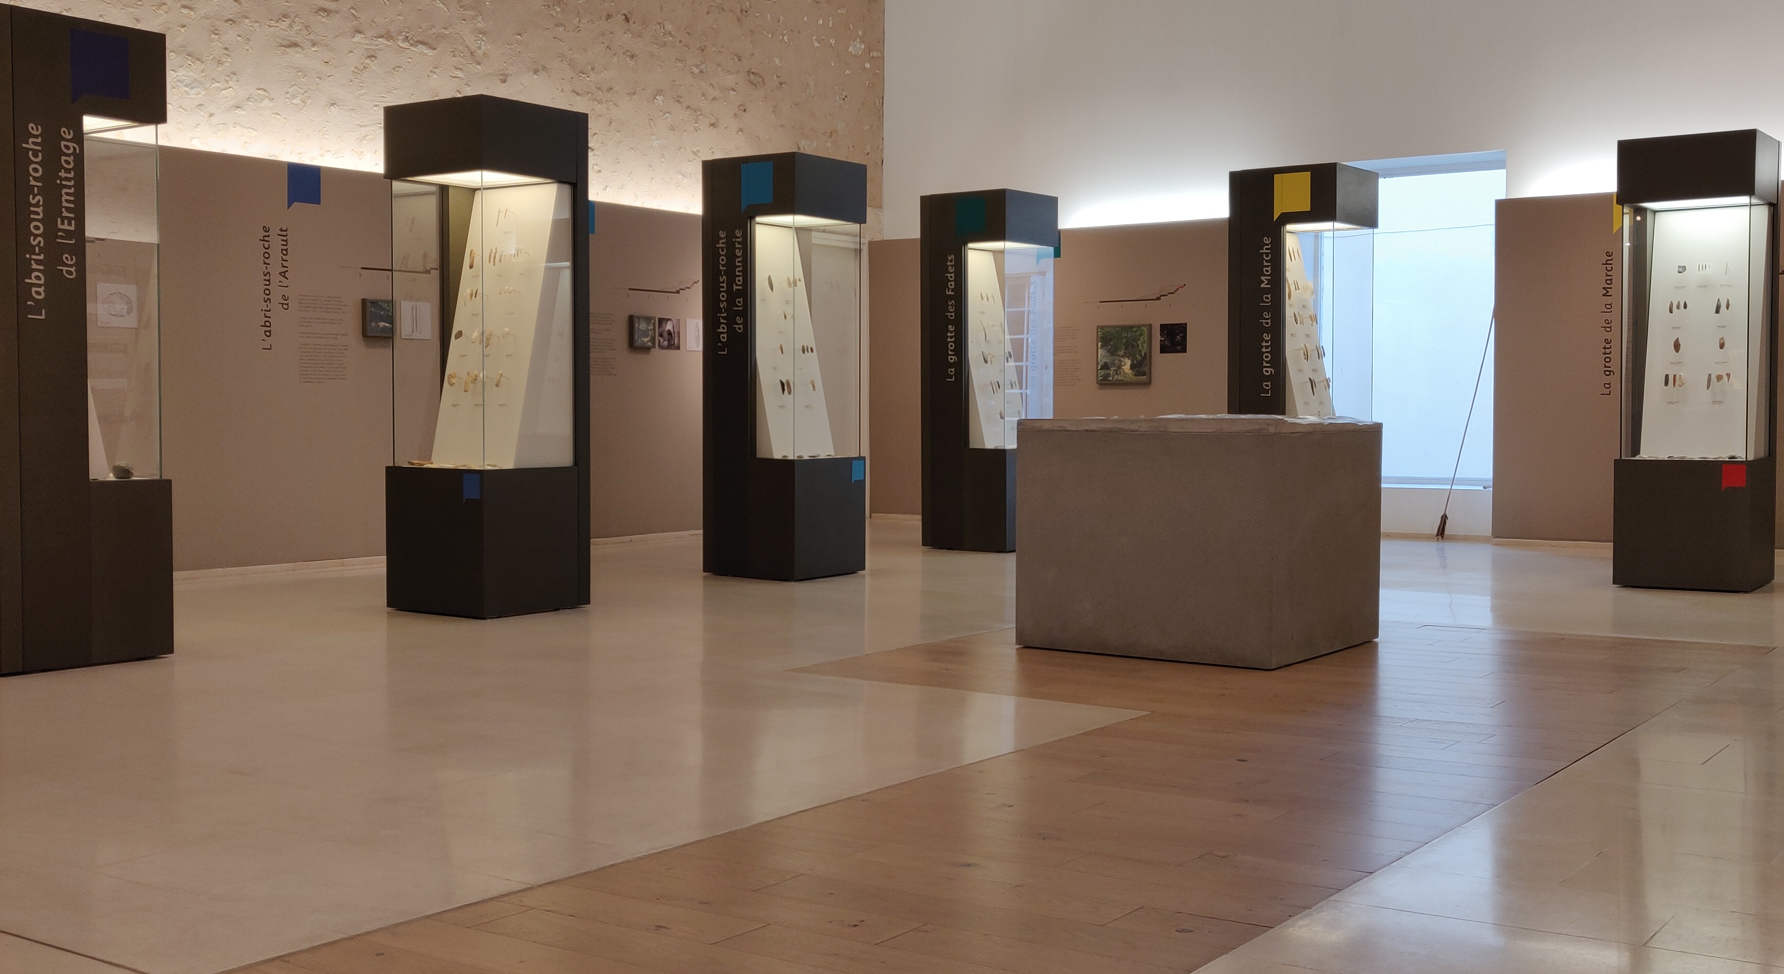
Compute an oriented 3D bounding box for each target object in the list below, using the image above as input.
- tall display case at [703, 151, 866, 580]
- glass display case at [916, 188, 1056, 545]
[{"bbox_3d":[-0.561,-0.623,9.070,0.608,2.147,0.607,2,3,34],"label":"tall display case"},{"bbox_3d":[0.606,-0.689,10.542,0.608,2.147,0.607,2,3,35],"label":"glass display case"}]

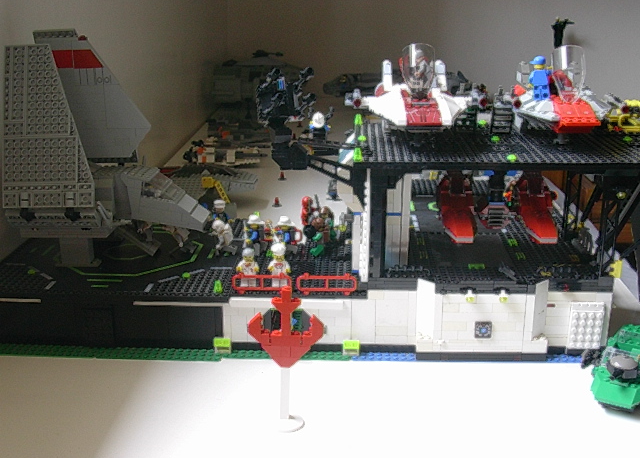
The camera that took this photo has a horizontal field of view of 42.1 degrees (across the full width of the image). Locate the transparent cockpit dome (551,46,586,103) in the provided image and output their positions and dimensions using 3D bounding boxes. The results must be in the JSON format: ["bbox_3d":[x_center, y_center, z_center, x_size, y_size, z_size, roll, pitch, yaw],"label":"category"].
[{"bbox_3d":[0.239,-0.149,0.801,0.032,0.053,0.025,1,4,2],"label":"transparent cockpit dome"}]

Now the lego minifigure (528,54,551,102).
[{"bbox_3d":[0.216,-0.148,0.817,0.025,0.043,0.016,3,17,12],"label":"lego minifigure"}]

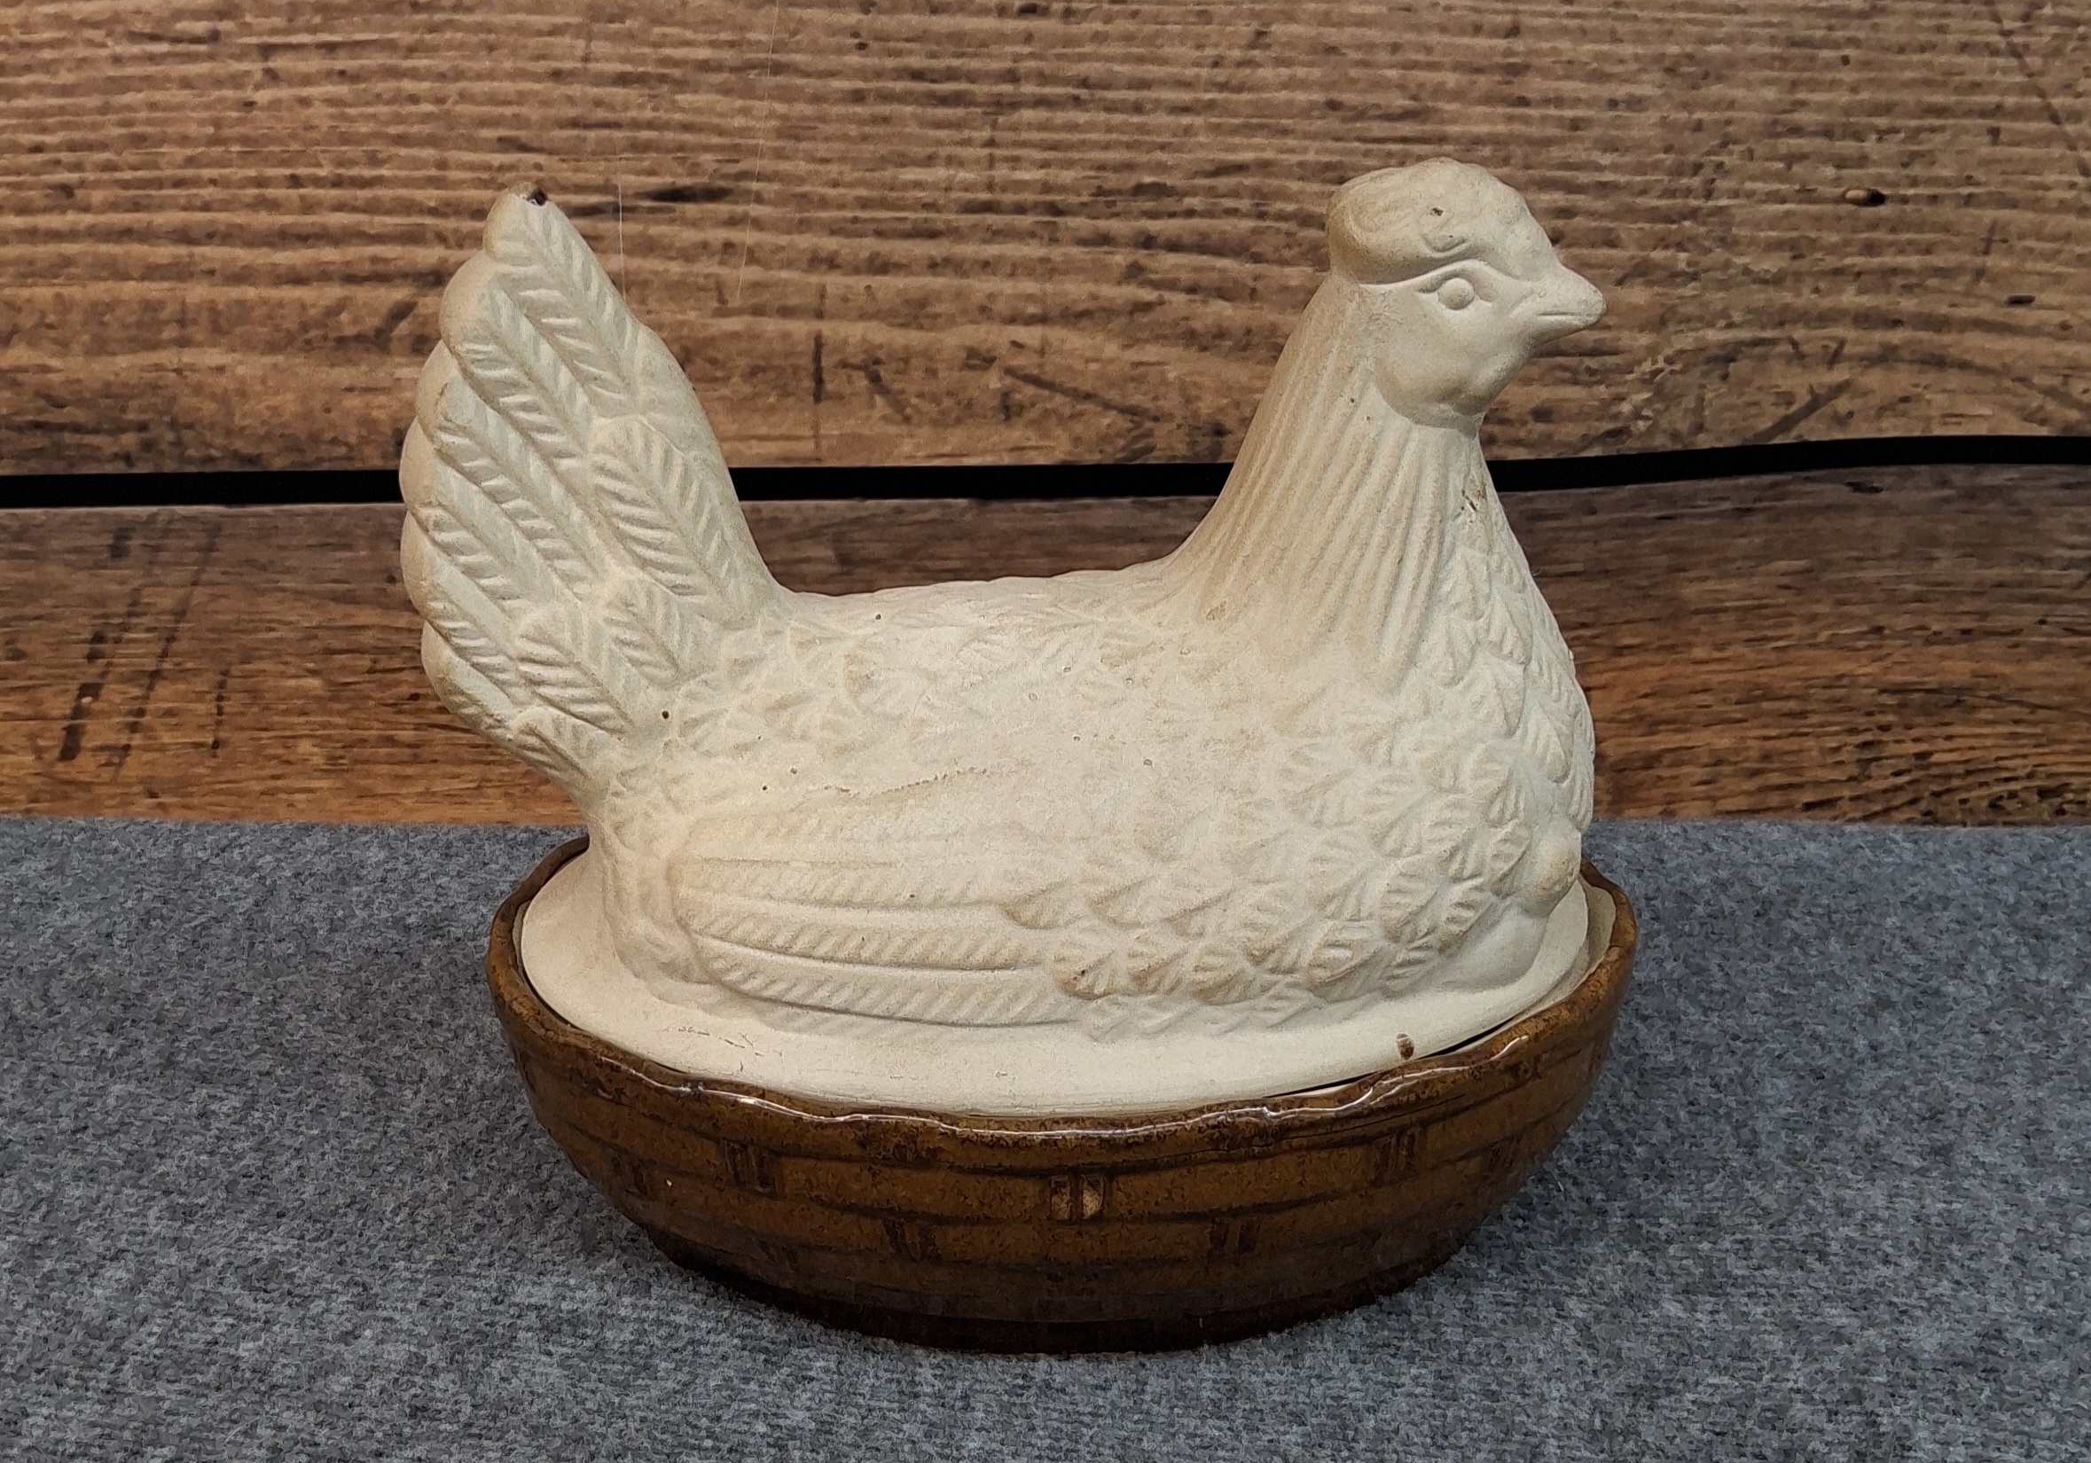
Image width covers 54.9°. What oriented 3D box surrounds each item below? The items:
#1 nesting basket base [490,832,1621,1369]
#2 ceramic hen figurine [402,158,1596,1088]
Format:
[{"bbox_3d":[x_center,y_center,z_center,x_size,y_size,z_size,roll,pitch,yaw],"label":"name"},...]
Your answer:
[{"bbox_3d":[0.004,0.060,0.399,0.213,0.068,0.134,-2,28,-3],"label":"nesting basket base"},{"bbox_3d":[-0.002,-0.025,0.354,0.214,0.147,0.124,-2,28,-3],"label":"ceramic hen figurine"}]

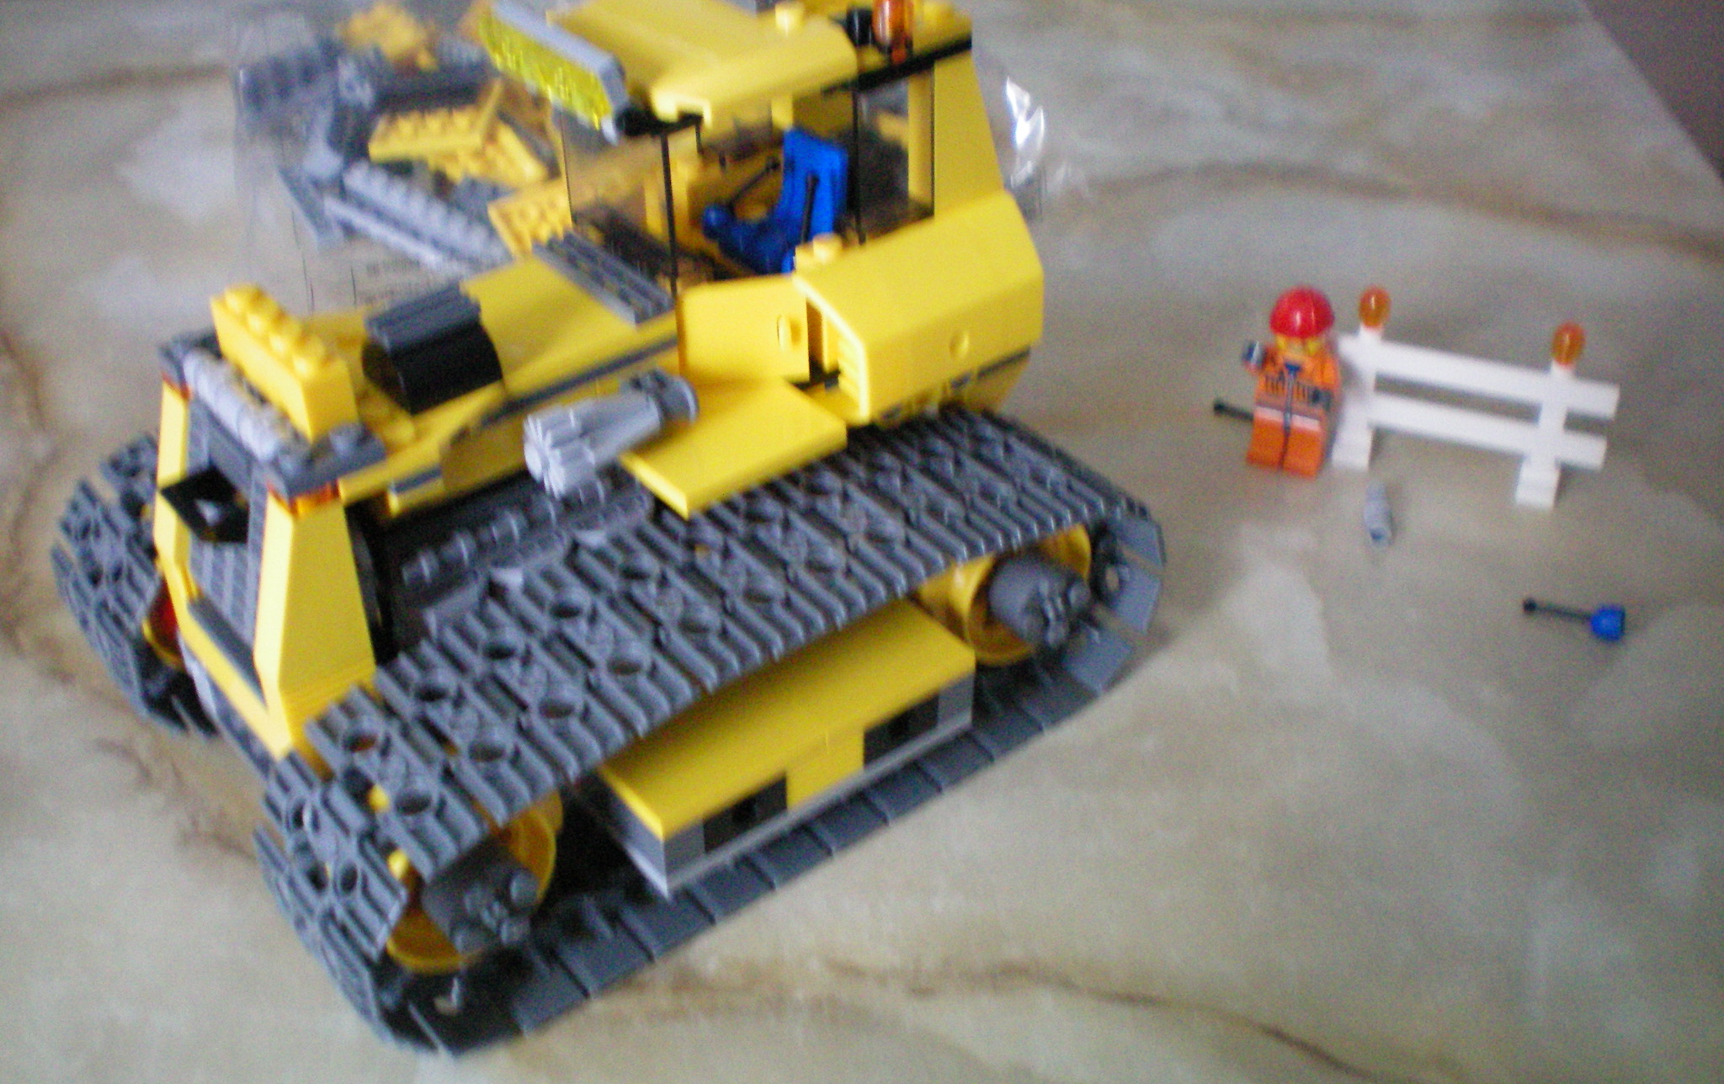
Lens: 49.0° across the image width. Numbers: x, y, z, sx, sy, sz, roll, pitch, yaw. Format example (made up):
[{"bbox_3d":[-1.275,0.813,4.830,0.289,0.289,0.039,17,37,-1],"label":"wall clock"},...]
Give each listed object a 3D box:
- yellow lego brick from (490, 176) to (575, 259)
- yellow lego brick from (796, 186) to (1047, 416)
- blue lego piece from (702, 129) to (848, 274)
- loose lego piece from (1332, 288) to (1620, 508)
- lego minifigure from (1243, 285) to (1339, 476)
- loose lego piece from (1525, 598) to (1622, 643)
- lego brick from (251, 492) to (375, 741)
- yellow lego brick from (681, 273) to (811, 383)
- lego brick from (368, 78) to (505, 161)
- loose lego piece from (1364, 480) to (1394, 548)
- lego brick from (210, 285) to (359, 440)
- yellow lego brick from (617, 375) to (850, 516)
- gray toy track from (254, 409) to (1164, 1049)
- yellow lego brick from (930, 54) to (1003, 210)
[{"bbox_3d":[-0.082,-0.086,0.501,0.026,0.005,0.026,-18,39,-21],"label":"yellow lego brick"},{"bbox_3d":[0.012,-0.041,0.324,0.045,0.021,0.018,-26,42,-29],"label":"yellow lego brick"},{"bbox_3d":[-0.015,-0.061,0.334,0.021,0.019,0.017,-26,43,-29],"label":"blue lego piece"},{"bbox_3d":[0.126,-0.028,0.401,0.062,0.034,0.008,13,39,20],"label":"loose lego piece"},{"bbox_3d":[0.092,-0.034,0.404,0.021,0.041,0.013,14,39,20],"label":"lego minifigure"},{"bbox_3d":[0.138,0.014,0.366,0.018,0.006,0.007,11,38,16],"label":"loose lego piece"},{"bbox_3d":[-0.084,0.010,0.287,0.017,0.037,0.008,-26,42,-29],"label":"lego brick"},{"bbox_3d":[-0.021,-0.037,0.321,0.024,0.019,0.006,2,36,5],"label":"yellow lego brick"},{"bbox_3d":[-0.122,-0.120,0.539,0.032,0.006,0.028,-5,30,15],"label":"lego brick"},{"bbox_3d":[0.108,-0.006,0.396,0.006,0.006,0.018,5,37,8],"label":"loose lego piece"},{"bbox_3d":[-0.088,-0.028,0.288,0.008,0.011,0.032,-26,43,-29],"label":"lego brick"},{"bbox_3d":[-0.021,-0.016,0.315,0.032,0.004,0.018,-26,43,-29],"label":"yellow lego brick"},{"bbox_3d":[-0.020,0.025,0.319,0.159,0.050,0.040,-26,42,-29],"label":"gray toy track"},{"bbox_3d":[0.016,-0.072,0.325,0.016,0.029,0.008,-26,42,-29],"label":"yellow lego brick"}]

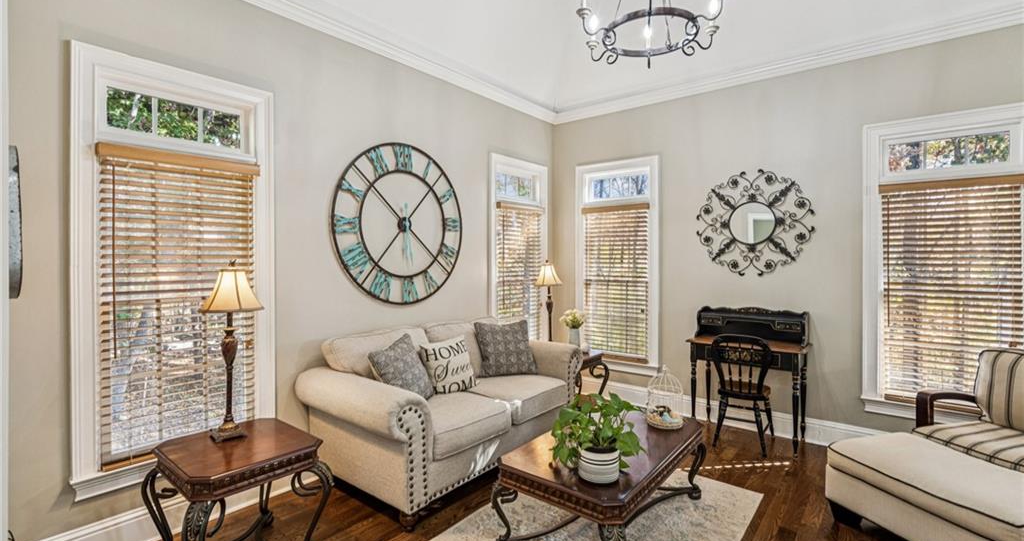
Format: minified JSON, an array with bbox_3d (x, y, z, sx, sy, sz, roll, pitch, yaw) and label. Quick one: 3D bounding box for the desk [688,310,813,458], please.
[{"bbox_3d":[1.871,0.830,3.640,0.819,1.025,0.420,1,1,40],"label":"desk"}]

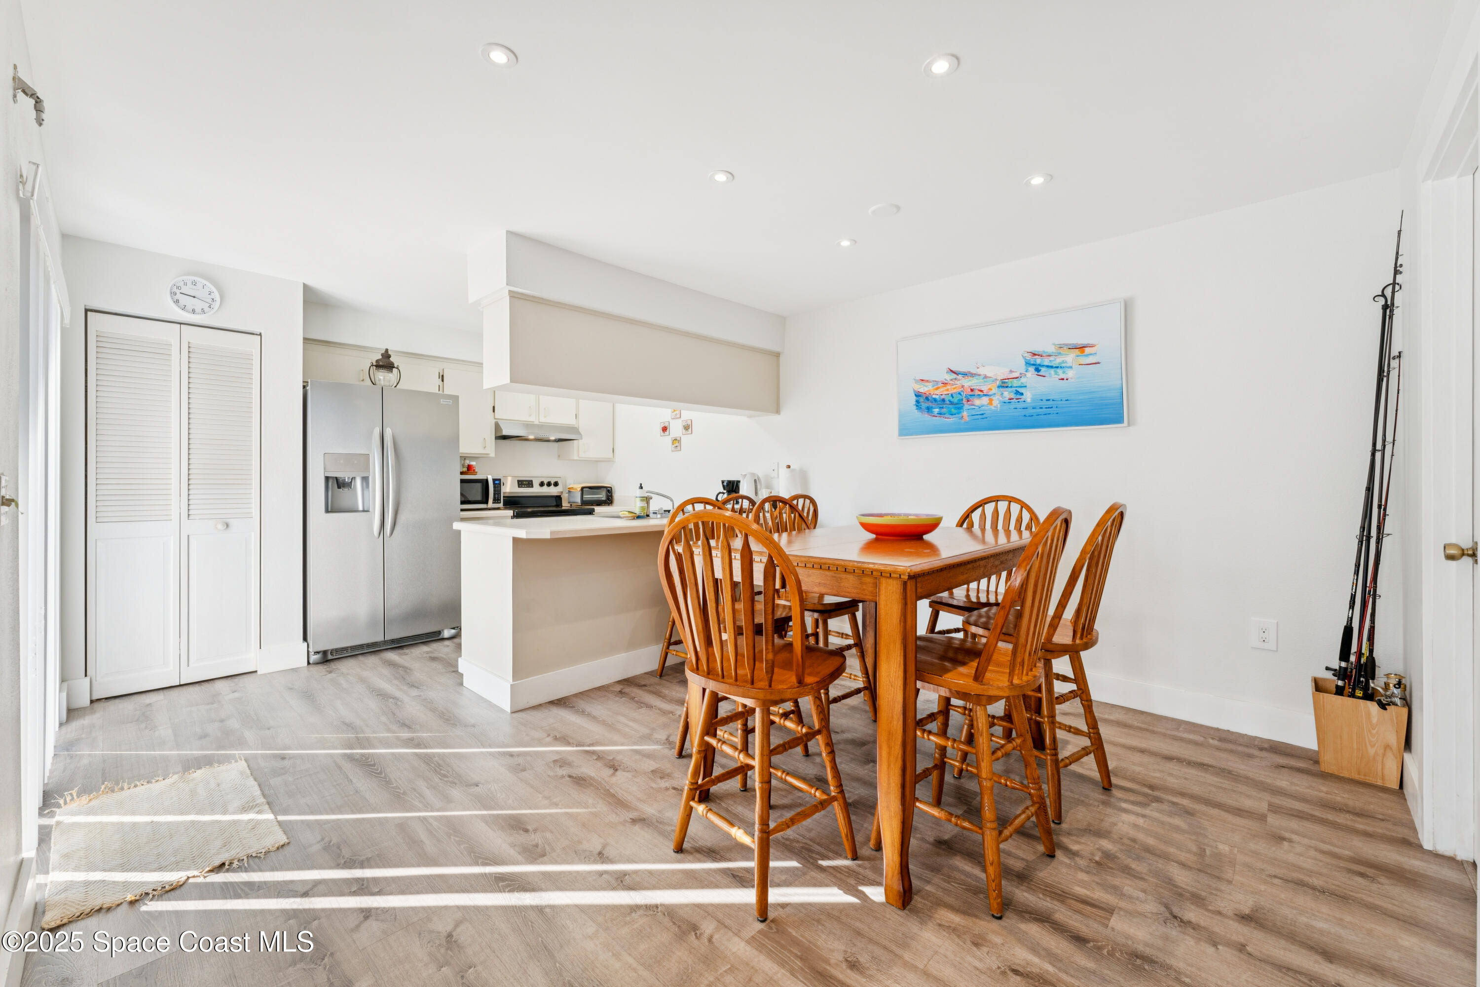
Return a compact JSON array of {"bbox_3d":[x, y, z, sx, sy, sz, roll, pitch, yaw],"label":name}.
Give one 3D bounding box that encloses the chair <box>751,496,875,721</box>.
[{"bbox_3d":[0.346,0.547,2.733,0.510,1.065,0.445,1,2,43],"label":"chair"}]

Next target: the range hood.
[{"bbox_3d":[-1.926,-0.568,5.373,0.445,0.135,0.762,1,1,44],"label":"range hood"}]

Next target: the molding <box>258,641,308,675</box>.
[{"bbox_3d":[-2.832,1.016,3.566,0.015,0.140,0.243,1,2,43],"label":"molding"}]

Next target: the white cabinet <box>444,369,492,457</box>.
[{"bbox_3d":[-2.332,-0.683,4.833,0.320,0.755,0.410,1,2,43],"label":"white cabinet"}]

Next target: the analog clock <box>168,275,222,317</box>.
[{"bbox_3d":[-3.080,-1.118,3.255,0.038,0.227,0.228,1,2,43],"label":"analog clock"}]

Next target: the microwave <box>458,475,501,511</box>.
[{"bbox_3d":[-2.303,-0.005,4.829,0.360,0.277,0.465,1,1,44],"label":"microwave"}]

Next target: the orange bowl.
[{"bbox_3d":[0.640,0.134,2.310,0.347,0.085,0.347,0,1,0],"label":"orange bowl"}]

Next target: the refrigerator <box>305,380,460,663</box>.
[{"bbox_3d":[-2.647,0.178,4.198,0.790,1.785,0.910,1,2,43],"label":"refrigerator"}]

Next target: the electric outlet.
[{"bbox_3d":[2.351,0.633,2.578,0.089,0.134,0.008,1,1,44],"label":"electric outlet"}]

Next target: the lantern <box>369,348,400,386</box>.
[{"bbox_3d":[-2.555,-0.879,4.135,0.180,0.320,0.205,1,1,44],"label":"lantern"}]

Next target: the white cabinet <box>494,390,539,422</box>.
[{"bbox_3d":[-2.052,-0.839,5.128,0.320,0.460,0.400,1,2,43],"label":"white cabinet"}]

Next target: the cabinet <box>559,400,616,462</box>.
[{"bbox_3d":[-1.507,-0.703,5.707,0.320,0.765,0.395,1,2,43],"label":"cabinet"}]

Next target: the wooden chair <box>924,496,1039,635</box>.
[{"bbox_3d":[1.138,0.541,2.745,0.445,1.065,0.530,1,2,43],"label":"wooden chair"}]

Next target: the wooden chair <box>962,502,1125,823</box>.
[{"bbox_3d":[1.138,0.565,2.167,0.527,1.078,0.465,1,1,41],"label":"wooden chair"}]

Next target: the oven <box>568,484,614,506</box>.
[{"bbox_3d":[-1.500,0.013,5.680,0.260,0.206,0.355,1,2,43],"label":"oven"}]

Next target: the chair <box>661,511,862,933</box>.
[{"bbox_3d":[0.059,0.574,1.741,0.465,1.078,0.527,1,1,36],"label":"chair"}]

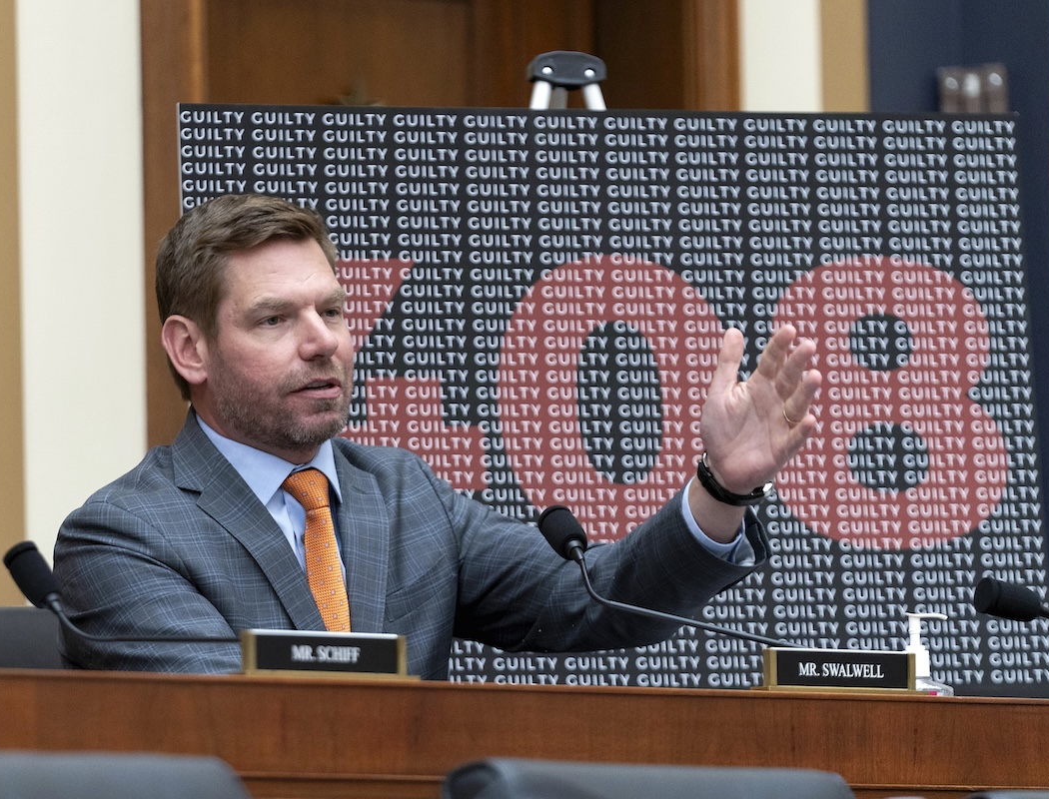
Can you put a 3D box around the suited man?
[{"bbox_3d":[-0.140,0.455,6.400,0.600,1.320,0.780,-1,-1,-35],"label":"suited man"}]

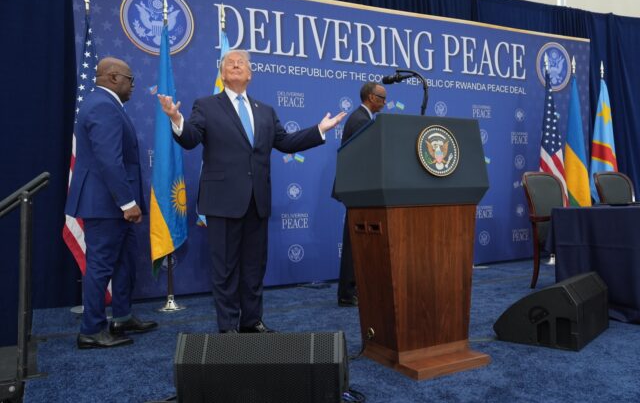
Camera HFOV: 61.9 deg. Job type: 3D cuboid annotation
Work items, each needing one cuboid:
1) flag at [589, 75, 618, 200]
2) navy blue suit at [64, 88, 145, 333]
[{"bbox_3d":[3.836,-0.598,7.180,0.340,2.080,0.260,-2,1,-26],"label":"flag"},{"bbox_3d":[-1.393,0.041,3.475,0.470,1.600,0.530,-2,1,-25],"label":"navy blue suit"}]

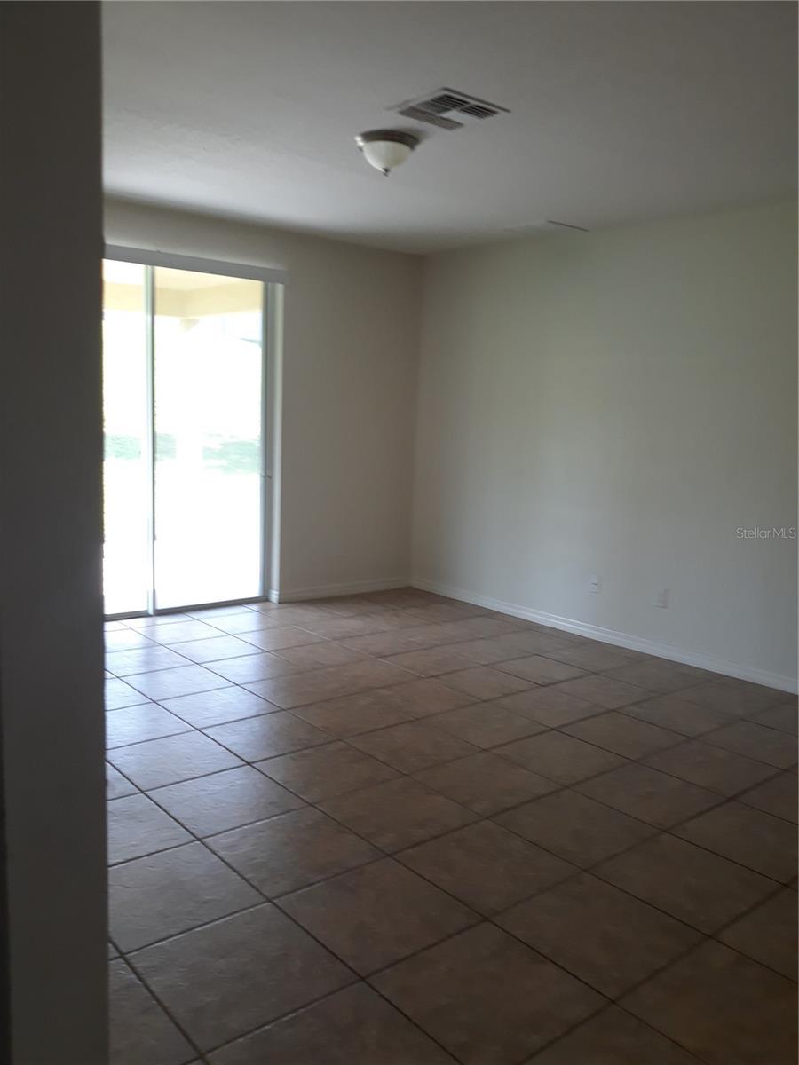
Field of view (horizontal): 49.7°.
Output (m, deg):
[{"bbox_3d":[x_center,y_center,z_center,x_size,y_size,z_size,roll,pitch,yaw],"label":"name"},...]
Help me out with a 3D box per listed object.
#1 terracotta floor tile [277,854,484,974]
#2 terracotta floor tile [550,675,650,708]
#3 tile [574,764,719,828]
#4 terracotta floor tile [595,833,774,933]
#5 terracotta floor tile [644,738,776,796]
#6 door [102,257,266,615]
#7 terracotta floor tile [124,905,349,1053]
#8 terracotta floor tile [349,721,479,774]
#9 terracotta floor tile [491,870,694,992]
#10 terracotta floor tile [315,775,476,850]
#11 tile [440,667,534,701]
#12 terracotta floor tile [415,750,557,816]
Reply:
[{"bbox_3d":[-0.068,1.130,2.576,0.454,0.010,0.454,-5,10,-39],"label":"terracotta floor tile"},{"bbox_3d":[1.122,0.877,4.742,0.454,0.012,0.452,-4,10,-40],"label":"terracotta floor tile"},{"bbox_3d":[0.993,1.046,3.450,0.454,0.010,0.454,-5,10,-39],"label":"tile"},{"bbox_3d":[0.935,1.139,2.821,0.454,0.012,0.452,-4,10,-40],"label":"terracotta floor tile"},{"bbox_3d":[1.354,1.023,3.761,0.457,0.010,0.457,-4,10,-39],"label":"terracotta floor tile"},{"bbox_3d":[-1.699,-0.620,5.926,1.830,2.420,0.110,-5,10,-39],"label":"door"},{"bbox_3d":[-0.423,1.162,2.292,0.457,0.010,0.457,-4,10,-39],"label":"terracotta floor tile"},{"bbox_3d":[0.059,0.957,3.857,0.454,0.012,0.452,-4,10,-40],"label":"terracotta floor tile"},{"bbox_3d":[0.578,1.161,2.518,0.454,0.010,0.454,-5,10,-39],"label":"terracotta floor tile"},{"bbox_3d":[-0.003,1.045,3.216,0.454,0.012,0.452,-4,10,-40],"label":"terracotta floor tile"},{"bbox_3d":[0.470,0.842,4.788,0.454,0.010,0.454,-5,10,-39],"label":"tile"},{"bbox_3d":[0.347,1.015,3.508,0.454,0.010,0.454,-5,10,-39],"label":"terracotta floor tile"}]

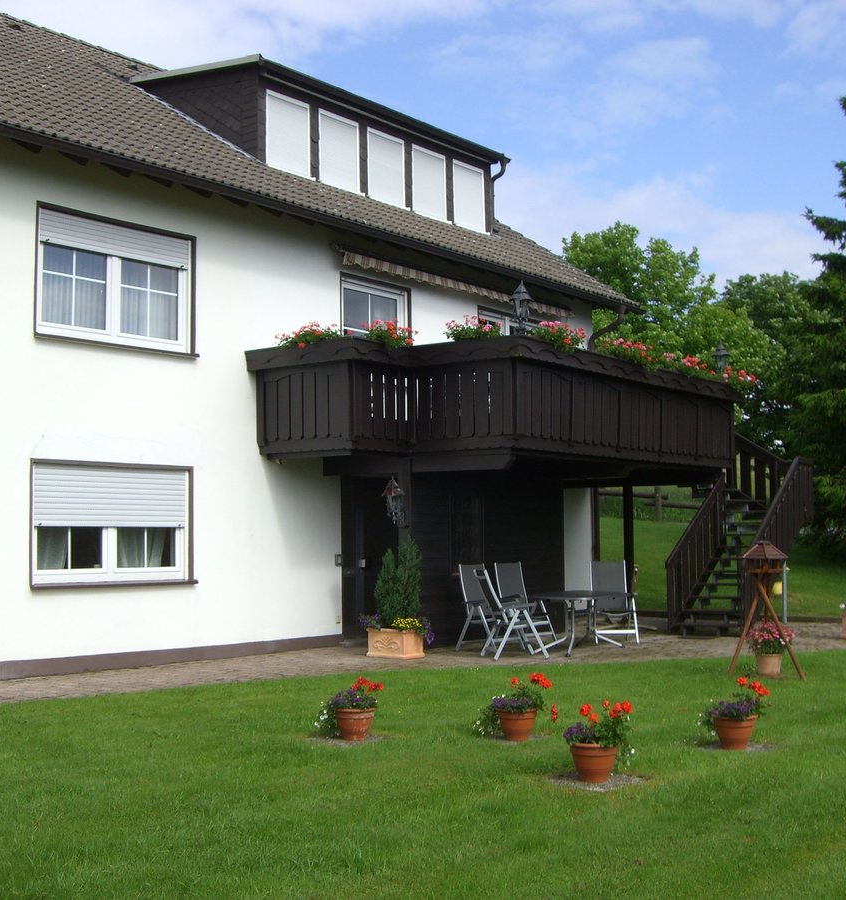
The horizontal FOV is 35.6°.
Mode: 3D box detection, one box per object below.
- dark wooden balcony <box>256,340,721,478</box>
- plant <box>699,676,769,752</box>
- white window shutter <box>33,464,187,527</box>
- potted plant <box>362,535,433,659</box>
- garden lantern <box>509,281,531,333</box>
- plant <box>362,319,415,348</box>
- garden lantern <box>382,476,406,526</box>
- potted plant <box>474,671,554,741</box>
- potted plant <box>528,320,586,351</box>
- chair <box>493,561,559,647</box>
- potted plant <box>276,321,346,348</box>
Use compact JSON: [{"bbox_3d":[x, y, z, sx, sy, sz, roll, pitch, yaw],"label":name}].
[{"bbox_3d":[1.331,-0.431,18.167,3.220,1.420,7.250,-3,-5,37],"label":"dark wooden balcony"},{"bbox_3d":[2.315,1.940,9.792,0.500,0.530,0.460,-2,-5,14],"label":"plant"},{"bbox_3d":[-3.430,0.532,14.656,0.050,0.670,2.100,-3,-5,37],"label":"white window shutter"},{"bbox_3d":[-0.335,1.806,16.353,0.730,1.500,0.560,-4,-6,37],"label":"potted plant"},{"bbox_3d":[1.179,-1.715,15.850,0.240,0.630,0.240,-4,-6,40],"label":"garden lantern"},{"bbox_3d":[-0.419,-1.424,16.195,0.300,0.340,0.750,-3,-5,37],"label":"plant"},{"bbox_3d":[-0.335,0.623,16.082,0.240,0.600,0.280,-3,-5,37],"label":"garden lantern"},{"bbox_3d":[0.712,2.002,10.314,0.600,0.520,0.480,-1,-5,0],"label":"potted plant"},{"bbox_3d":[1.671,-1.433,16.487,0.330,0.360,0.957,-4,-6,40],"label":"potted plant"},{"bbox_3d":[1.376,2.094,17.728,0.580,1.110,0.720,4,-6,-43],"label":"chair"},{"bbox_3d":[-1.379,-1.399,16.061,0.880,0.330,0.300,-3,-5,37],"label":"potted plant"}]

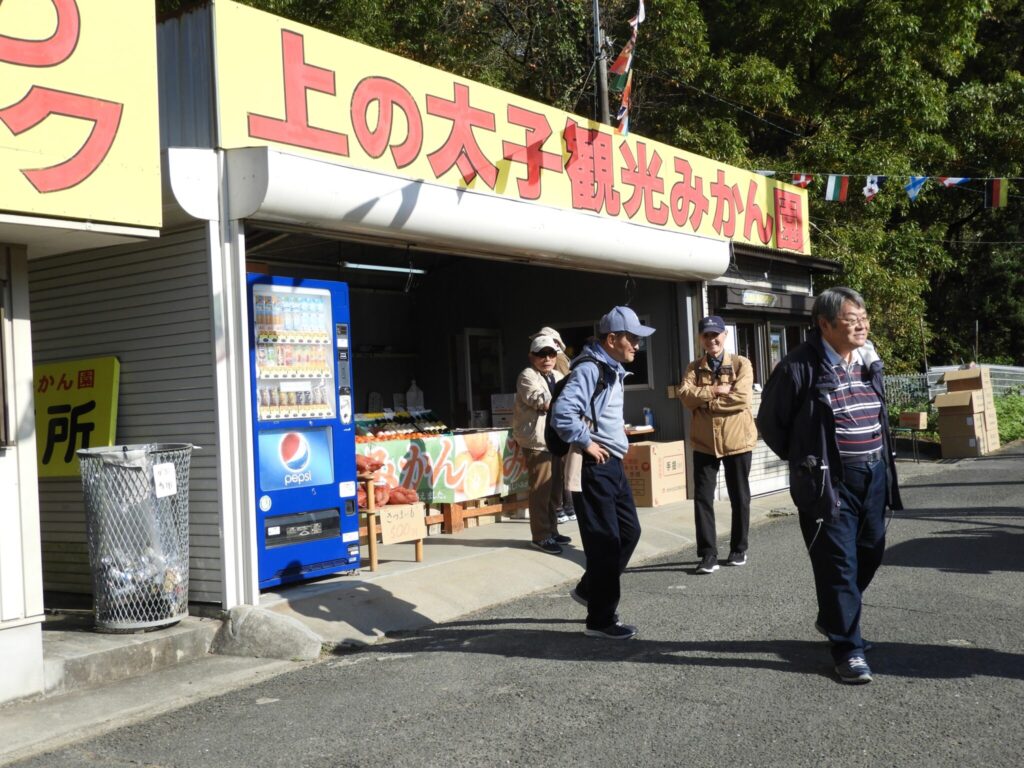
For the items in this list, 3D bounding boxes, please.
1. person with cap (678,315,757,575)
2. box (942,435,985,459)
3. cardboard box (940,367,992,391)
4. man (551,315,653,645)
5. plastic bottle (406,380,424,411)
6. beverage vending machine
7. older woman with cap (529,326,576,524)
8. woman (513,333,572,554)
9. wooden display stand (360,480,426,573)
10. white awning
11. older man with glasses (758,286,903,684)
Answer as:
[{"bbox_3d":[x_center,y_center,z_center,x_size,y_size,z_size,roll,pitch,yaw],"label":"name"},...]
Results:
[{"bbox_3d":[1.387,0.403,7.950,0.520,1.720,0.360,-3,-1,12],"label":"person with cap"},{"bbox_3d":[5.762,0.810,15.100,0.440,0.280,0.410,-4,-2,36],"label":"box"},{"bbox_3d":[6.005,-0.046,15.600,0.460,0.300,0.420,-4,-2,36],"label":"cardboard box"},{"bbox_3d":[0.464,0.449,6.000,0.520,1.660,0.520,-3,-1,21],"label":"man"},{"bbox_3d":[-0.897,0.107,11.000,0.135,0.295,0.135,-4,-2,36],"label":"plastic bottle"},{"bbox_3d":[-1.531,0.303,7.324,0.680,1.830,0.880,-4,-2,36],"label":"beverage vending machine"},{"bbox_3d":[0.371,0.350,10.100,0.480,1.660,0.360,-2,-1,-15],"label":"older woman with cap"},{"bbox_3d":[0.241,0.435,8.500,0.400,1.540,0.500,-4,-2,42],"label":"woman"},{"bbox_3d":[-0.912,0.910,7.823,0.430,0.580,0.560,-4,-2,36],"label":"wooden display stand"},{"bbox_3d":[0.119,-1.102,8.506,0.350,0.410,6.030,-4,-2,36],"label":"white awning"},{"bbox_3d":[1.364,0.426,5.020,0.530,1.660,0.430,-2,-2,-34],"label":"older man with glasses"}]

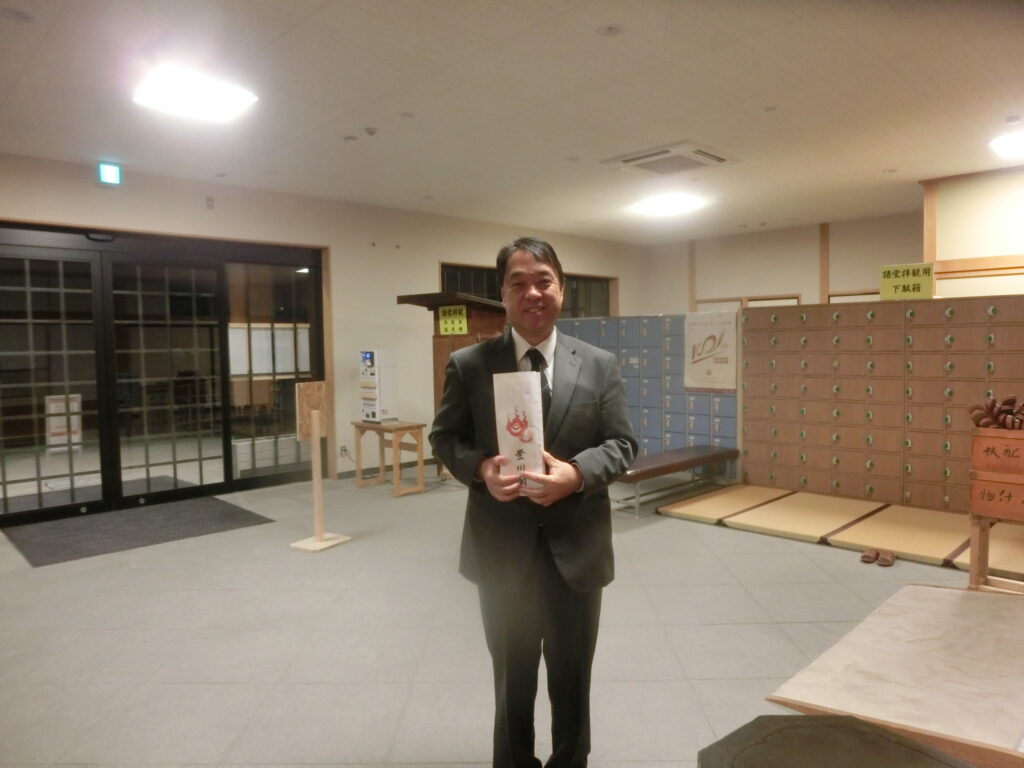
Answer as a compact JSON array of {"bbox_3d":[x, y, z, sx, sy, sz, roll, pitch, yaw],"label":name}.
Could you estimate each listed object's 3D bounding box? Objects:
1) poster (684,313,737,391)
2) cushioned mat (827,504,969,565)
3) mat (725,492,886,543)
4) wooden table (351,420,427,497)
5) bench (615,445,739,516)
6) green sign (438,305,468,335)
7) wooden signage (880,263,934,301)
[{"bbox_3d":[1.999,-0.327,7.141,0.012,0.785,0.570,-4,5,-44],"label":"poster"},{"bbox_3d":[3.000,1.103,5.281,1.400,0.056,0.800,-4,5,-44],"label":"cushioned mat"},{"bbox_3d":[2.432,1.079,5.844,1.390,0.056,0.810,-4,5,-44],"label":"mat"},{"bbox_3d":[-1.260,0.745,7.242,0.410,0.680,0.810,-4,5,-44],"label":"wooden table"},{"bbox_3d":[1.450,0.881,6.536,1.720,0.400,0.440,-4,5,-44],"label":"bench"},{"bbox_3d":[-0.622,-0.662,7.377,0.012,0.297,0.435,-4,5,-44],"label":"green sign"},{"bbox_3d":[3.265,-0.849,5.879,0.015,0.290,0.405,-4,5,-44],"label":"wooden signage"}]

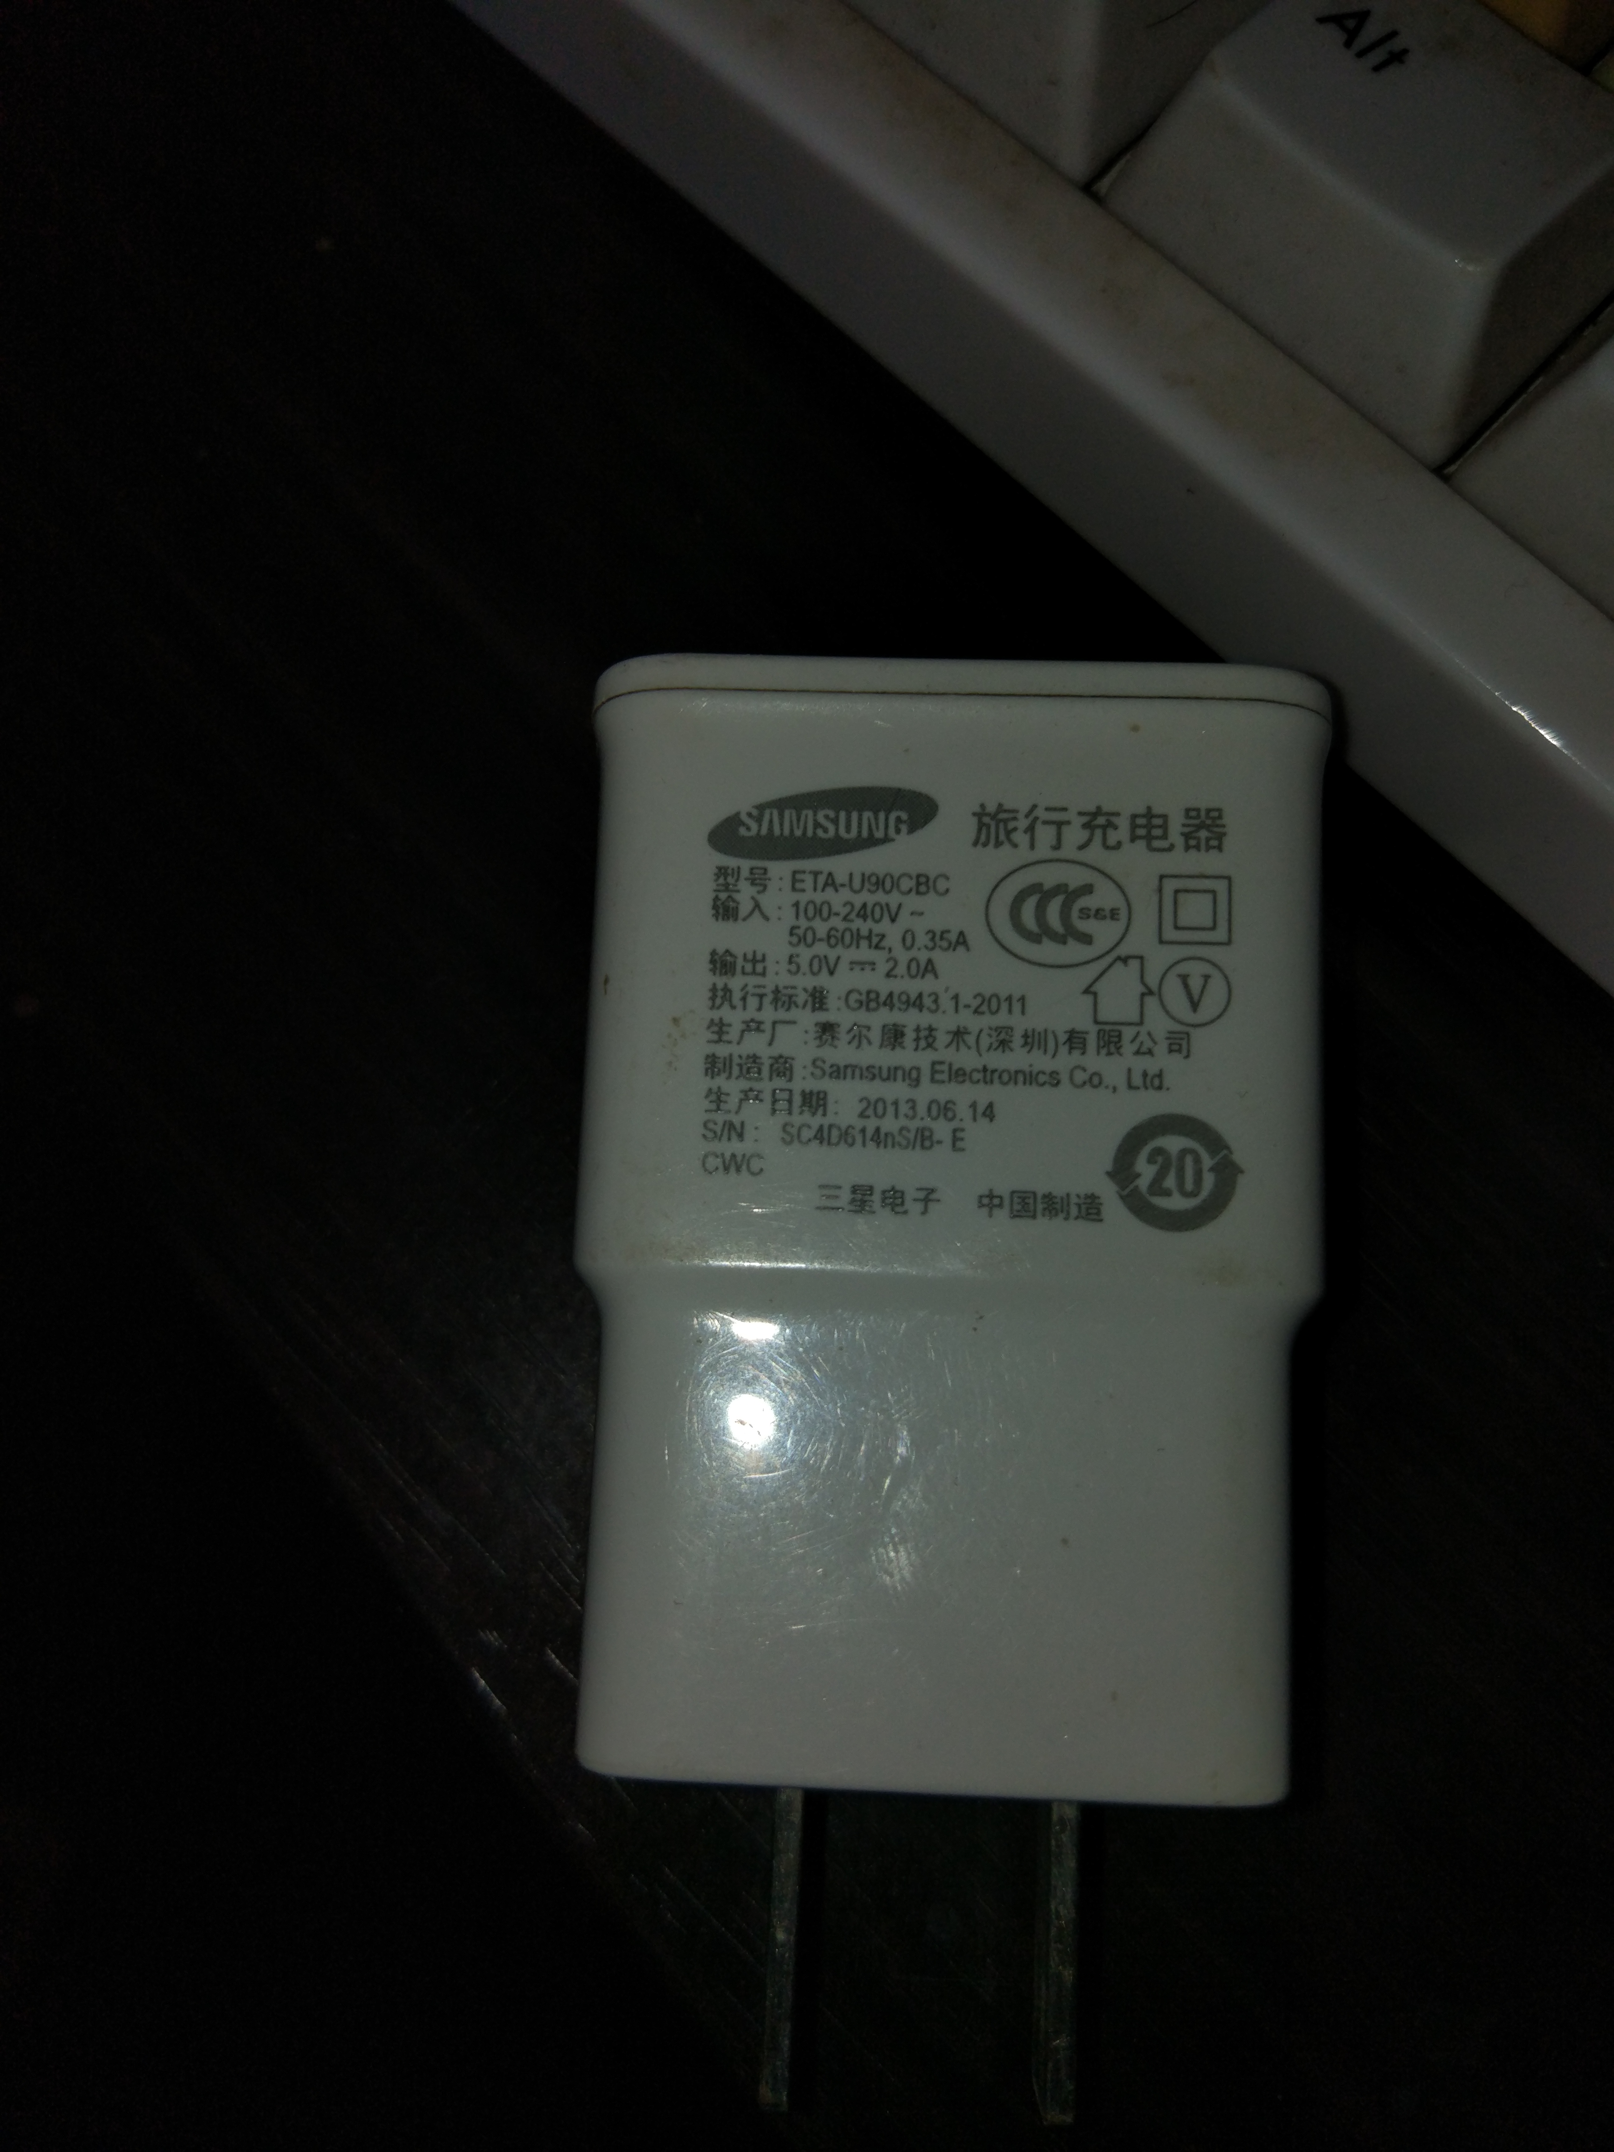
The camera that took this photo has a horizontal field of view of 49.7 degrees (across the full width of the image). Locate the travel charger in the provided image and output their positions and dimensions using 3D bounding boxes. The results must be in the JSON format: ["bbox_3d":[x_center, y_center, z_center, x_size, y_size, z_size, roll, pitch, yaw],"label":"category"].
[{"bbox_3d":[0.007,0.015,0.085,0.034,0.023,0.066,2,83,2],"label":"travel charger"}]

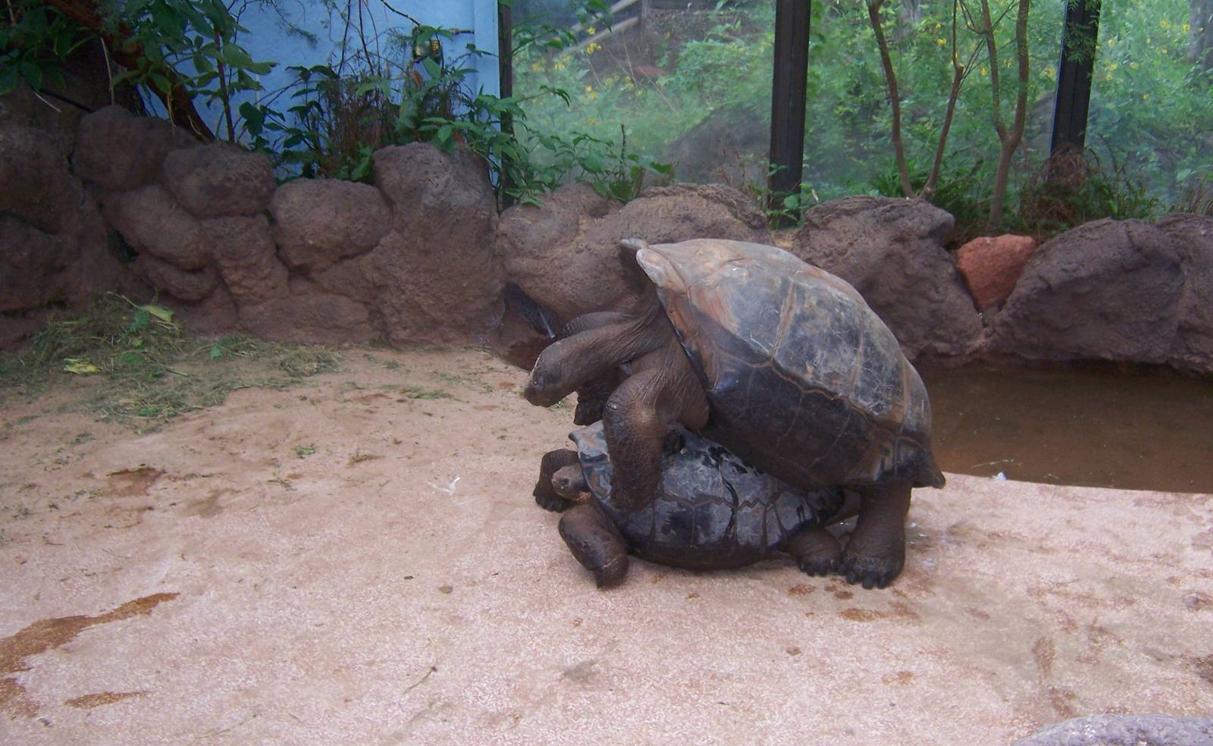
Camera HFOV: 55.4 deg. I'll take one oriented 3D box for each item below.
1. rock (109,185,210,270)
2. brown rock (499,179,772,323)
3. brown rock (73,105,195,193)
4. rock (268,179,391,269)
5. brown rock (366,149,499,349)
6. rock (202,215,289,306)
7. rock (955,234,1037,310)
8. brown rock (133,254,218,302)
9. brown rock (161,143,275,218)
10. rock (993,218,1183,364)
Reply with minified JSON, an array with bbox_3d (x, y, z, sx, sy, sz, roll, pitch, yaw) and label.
[{"bbox_3d":[-2.186,-0.714,5.671,0.430,0.403,0.354,1,16,0],"label":"rock"},{"bbox_3d":[0.130,-0.590,5.696,1.326,0.671,0.708,1,16,0],"label":"brown rock"},{"bbox_3d":[-2.349,-1.123,5.793,0.569,0.421,0.416,-2,16,-10],"label":"brown rock"},{"bbox_3d":[-1.341,-0.726,5.655,0.557,0.435,0.419,1,16,0],"label":"rock"},{"bbox_3d":[-0.825,-0.627,5.633,0.606,0.959,0.572,1,16,0],"label":"brown rock"},{"bbox_3d":[-1.768,-0.555,5.666,0.379,0.431,0.344,1,16,0],"label":"rock"},{"bbox_3d":[1.931,-0.501,5.734,0.359,0.364,0.289,1,16,0],"label":"rock"},{"bbox_3d":[-2.107,-0.466,5.676,0.388,0.221,0.264,1,16,0],"label":"brown rock"},{"bbox_3d":[-1.900,-0.947,5.675,0.509,0.357,0.362,1,16,0],"label":"brown rock"},{"bbox_3d":[2.361,-0.406,5.693,0.824,0.688,0.602,1,16,0],"label":"rock"}]

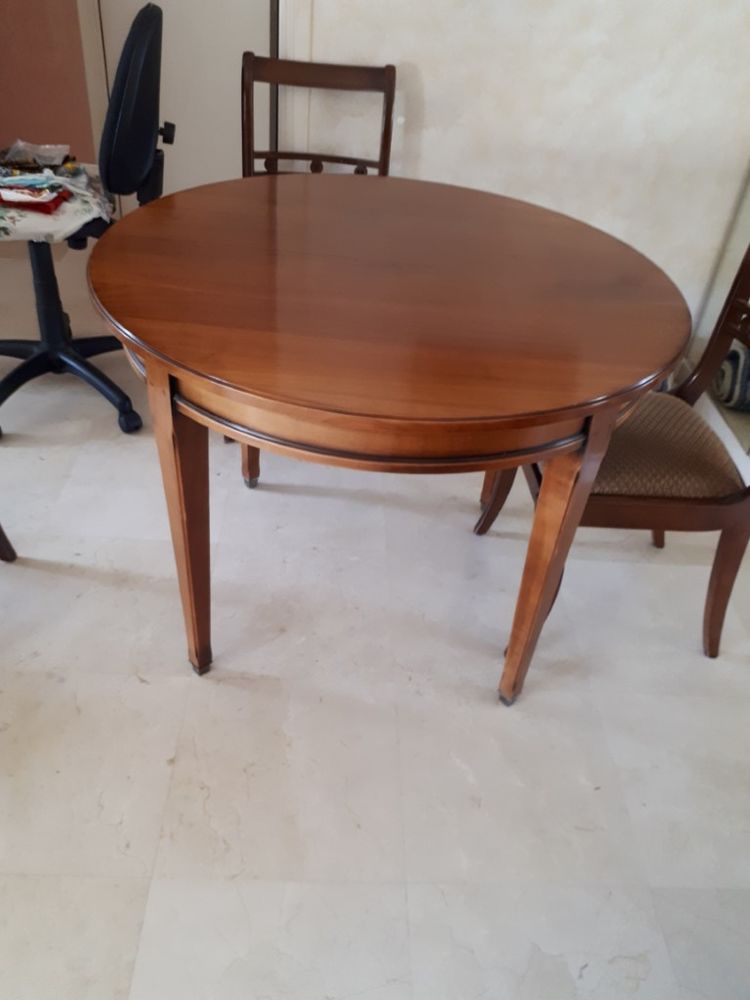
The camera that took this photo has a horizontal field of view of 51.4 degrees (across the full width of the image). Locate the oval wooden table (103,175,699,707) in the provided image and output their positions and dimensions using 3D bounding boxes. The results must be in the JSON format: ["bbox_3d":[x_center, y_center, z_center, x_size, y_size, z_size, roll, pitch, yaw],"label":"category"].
[{"bbox_3d":[-0.001,-0.118,1.574,1.005,0.745,1.005,5,38,-1],"label":"oval wooden table"}]

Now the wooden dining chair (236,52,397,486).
[{"bbox_3d":[-0.172,-0.640,2.096,0.440,0.890,0.500,4,38,-3],"label":"wooden dining chair"}]

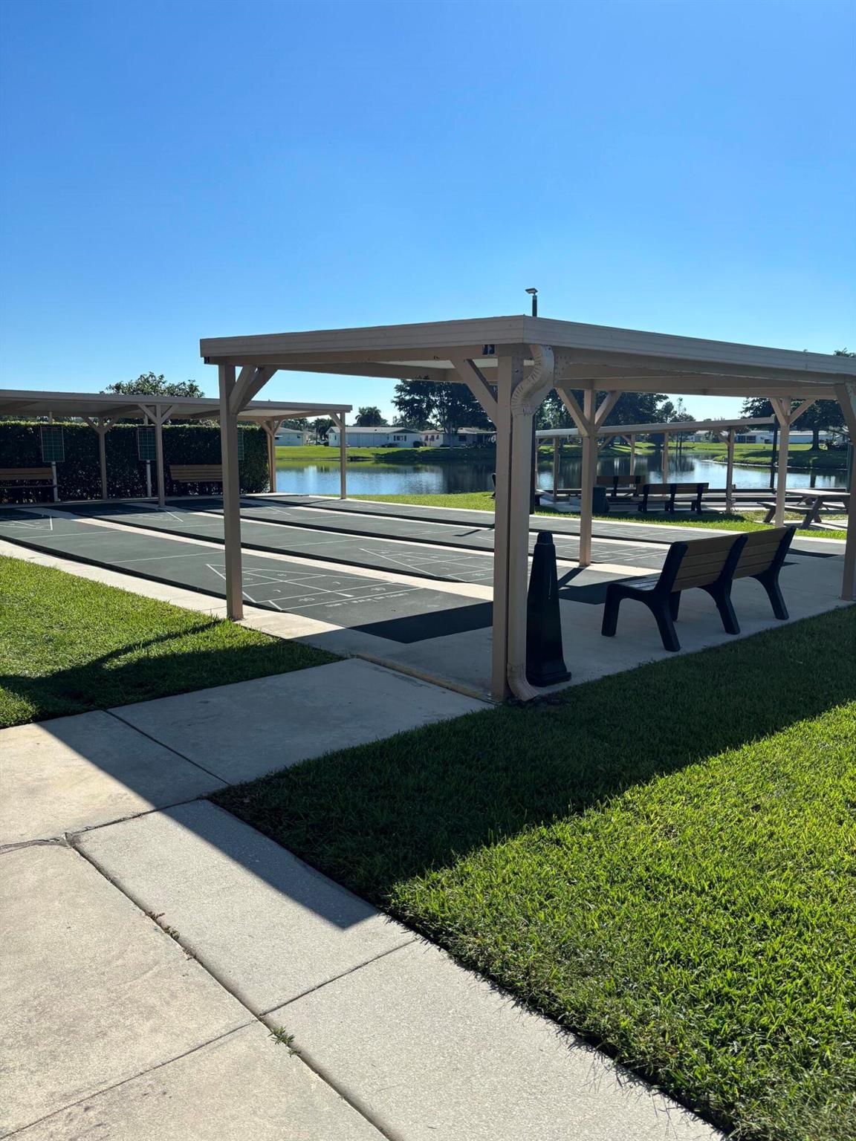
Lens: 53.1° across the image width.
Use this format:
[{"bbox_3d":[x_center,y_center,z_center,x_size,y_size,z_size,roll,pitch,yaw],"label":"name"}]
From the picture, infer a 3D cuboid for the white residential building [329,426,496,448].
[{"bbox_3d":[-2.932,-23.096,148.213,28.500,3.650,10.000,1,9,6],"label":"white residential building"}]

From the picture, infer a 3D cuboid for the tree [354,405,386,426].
[{"bbox_3d":[-11.742,-30.104,177.490,7.000,8.400,6.800,0,9,0],"label":"tree"}]

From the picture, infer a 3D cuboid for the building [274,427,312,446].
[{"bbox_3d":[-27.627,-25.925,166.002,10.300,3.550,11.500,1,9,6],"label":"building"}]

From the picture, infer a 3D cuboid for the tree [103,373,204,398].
[{"bbox_3d":[-14.242,-7.735,44.346,5.600,5.050,5.300,0,9,0],"label":"tree"}]

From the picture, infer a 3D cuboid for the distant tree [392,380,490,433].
[{"bbox_3d":[2.988,-23.241,123.903,16.300,11.700,15.000,0,9,0],"label":"distant tree"}]

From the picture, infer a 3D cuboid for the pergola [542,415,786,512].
[{"bbox_3d":[5.935,-3.217,25.323,4.410,2.360,9.650,0,9,-1],"label":"pergola"}]

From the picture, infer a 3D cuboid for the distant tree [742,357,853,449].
[{"bbox_3d":[54.051,-23.716,119.756,19.500,13.770,18.500,0,9,0],"label":"distant tree"}]

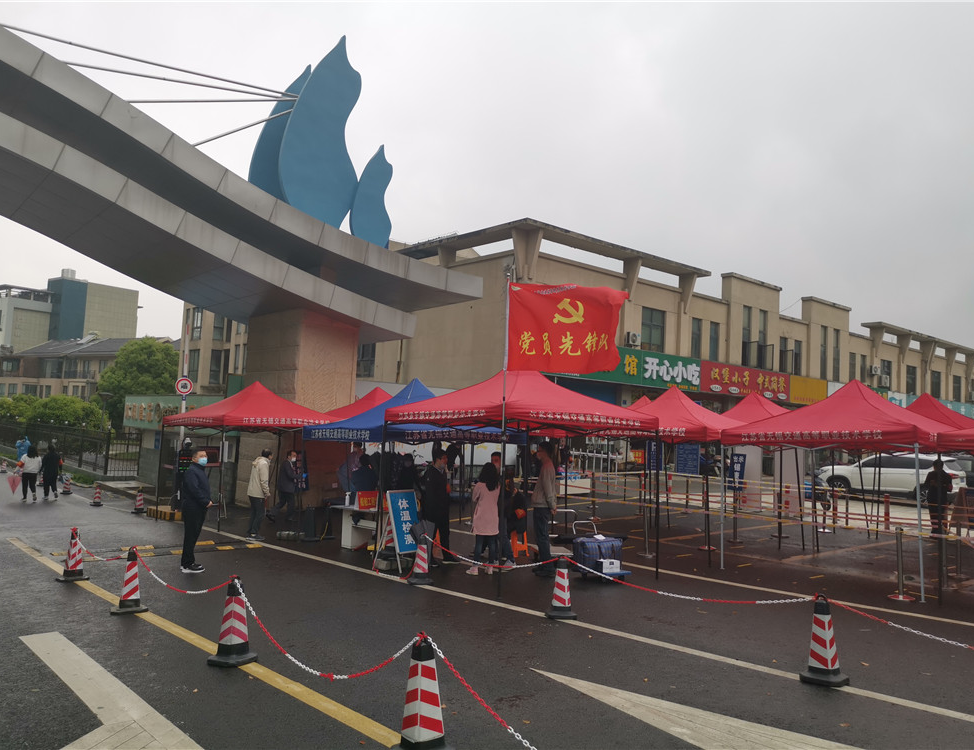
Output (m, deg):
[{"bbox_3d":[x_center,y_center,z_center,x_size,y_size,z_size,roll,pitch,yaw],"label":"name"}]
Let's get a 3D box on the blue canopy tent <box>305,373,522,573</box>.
[{"bbox_3d":[-1.363,1.598,14.267,3.020,3.070,3.020,5,-6,-37],"label":"blue canopy tent"}]

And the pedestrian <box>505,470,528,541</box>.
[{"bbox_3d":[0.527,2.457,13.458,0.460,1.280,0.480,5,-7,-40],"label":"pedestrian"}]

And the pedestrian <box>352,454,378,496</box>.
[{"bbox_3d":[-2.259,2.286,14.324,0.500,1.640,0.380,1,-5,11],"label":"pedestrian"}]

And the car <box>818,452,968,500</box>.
[{"bbox_3d":[14.263,3.645,27.614,4.563,1.683,1.859,-4,-7,44],"label":"car"}]

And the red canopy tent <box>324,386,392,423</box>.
[{"bbox_3d":[-2.713,1.923,19.154,3.000,3.255,3.000,6,-7,-42],"label":"red canopy tent"}]

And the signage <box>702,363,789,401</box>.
[{"bbox_3d":[12.566,0.344,37.431,8.282,1.410,0.200,6,-7,-42],"label":"signage"}]

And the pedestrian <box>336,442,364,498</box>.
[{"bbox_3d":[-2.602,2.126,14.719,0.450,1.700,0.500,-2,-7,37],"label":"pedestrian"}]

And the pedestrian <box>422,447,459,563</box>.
[{"bbox_3d":[-0.678,2.076,12.255,0.450,1.740,0.520,-1,-6,30],"label":"pedestrian"}]

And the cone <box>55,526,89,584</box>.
[{"bbox_3d":[-5.404,2.341,10.216,0.380,0.650,0.380,6,-7,-43],"label":"cone"}]

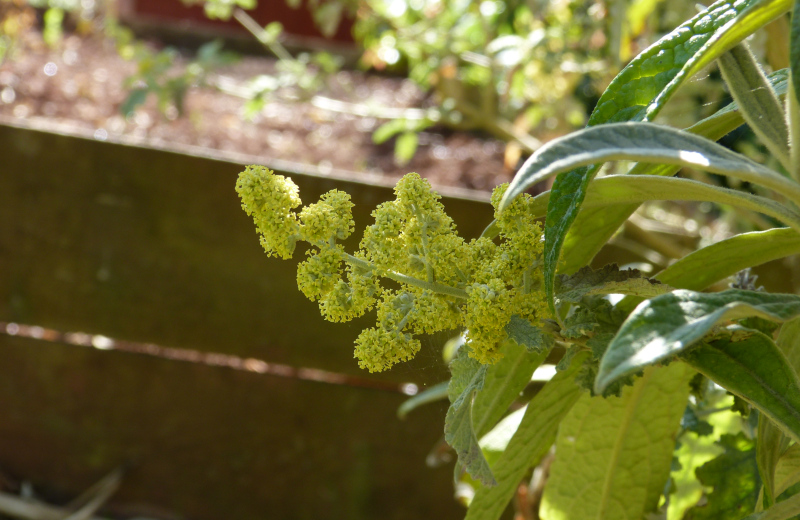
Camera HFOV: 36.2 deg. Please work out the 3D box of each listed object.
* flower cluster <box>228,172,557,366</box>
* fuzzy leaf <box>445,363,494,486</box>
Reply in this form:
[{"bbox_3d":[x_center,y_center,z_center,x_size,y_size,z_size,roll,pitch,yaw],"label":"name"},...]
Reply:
[{"bbox_3d":[-0.004,0.005,0.500,0.135,0.082,0.078,8,15,0],"label":"flower cluster"},{"bbox_3d":[0.028,0.066,0.505,0.021,0.055,0.022,-2,12,11],"label":"fuzzy leaf"}]

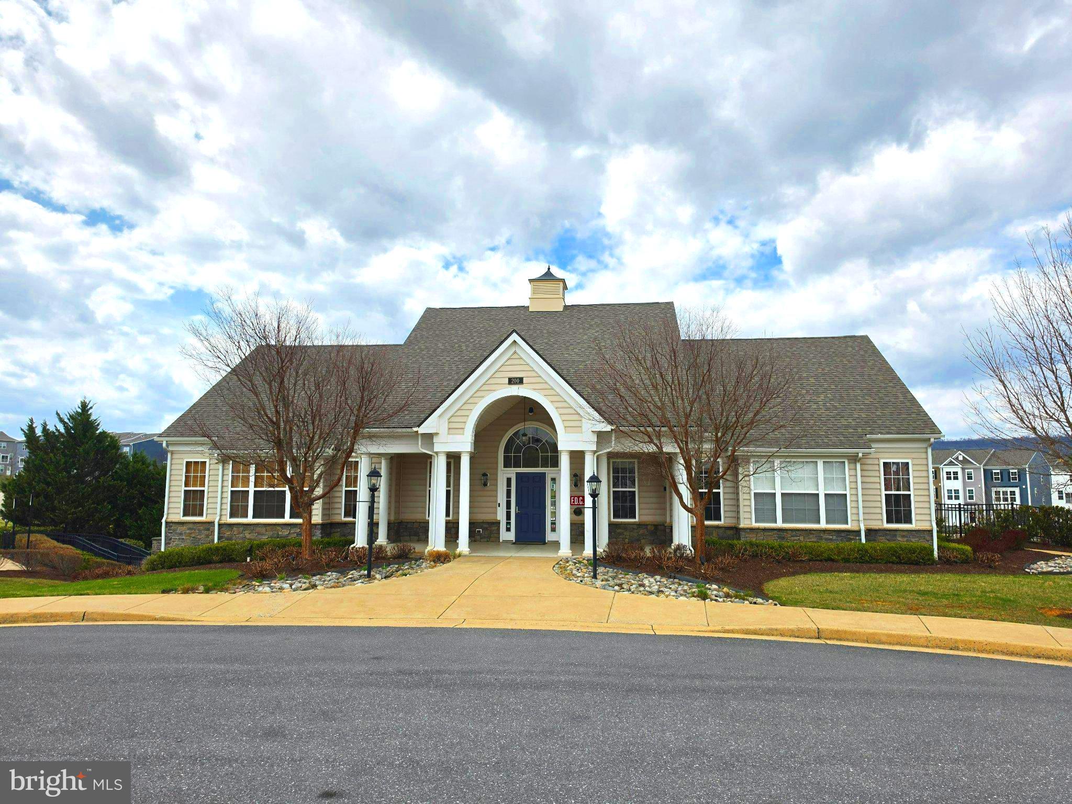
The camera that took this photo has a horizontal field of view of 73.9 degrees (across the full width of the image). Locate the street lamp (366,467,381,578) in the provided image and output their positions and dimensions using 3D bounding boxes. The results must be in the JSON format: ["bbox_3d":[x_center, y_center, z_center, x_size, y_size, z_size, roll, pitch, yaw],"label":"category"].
[{"bbox_3d":[-3.268,2.393,14.219,0.290,2.219,0.290,-1,-6,7],"label":"street lamp"}]

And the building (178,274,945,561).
[{"bbox_3d":[0.329,-0.300,25.423,21.800,10.070,14.847,-1,-6,7],"label":"building"}]

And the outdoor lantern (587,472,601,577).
[{"bbox_3d":[1.127,2.366,13.689,0.290,2.034,0.290,-1,-6,7],"label":"outdoor lantern"}]

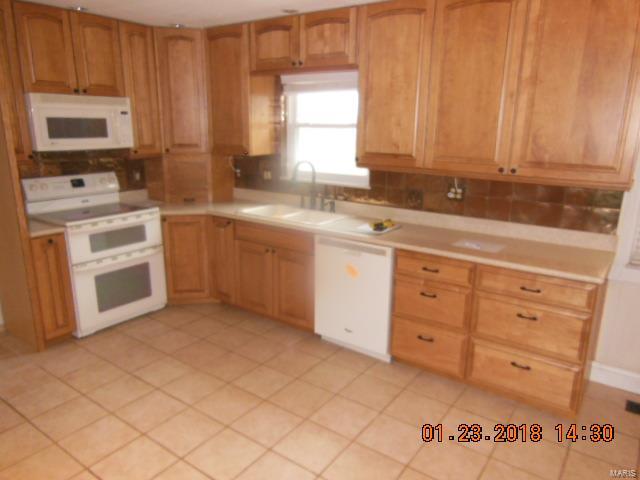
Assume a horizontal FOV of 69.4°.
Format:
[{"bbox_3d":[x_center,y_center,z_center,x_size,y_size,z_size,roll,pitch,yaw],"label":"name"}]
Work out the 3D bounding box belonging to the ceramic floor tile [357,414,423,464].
[{"bbox_3d":[0.396,1.069,2.490,0.306,0.010,0.306,11,17,34],"label":"ceramic floor tile"}]

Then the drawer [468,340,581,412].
[{"bbox_3d":[1.258,0.725,2.801,0.586,0.269,0.420,10,17,32],"label":"drawer"}]

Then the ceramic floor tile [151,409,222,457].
[{"bbox_3d":[-0.729,1.044,2.525,0.307,0.010,0.307,11,17,34],"label":"ceramic floor tile"}]

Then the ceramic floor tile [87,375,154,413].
[{"bbox_3d":[-1.234,0.950,2.875,0.307,0.010,0.307,11,17,34],"label":"ceramic floor tile"}]

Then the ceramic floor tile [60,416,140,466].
[{"bbox_3d":[-1.148,1.045,2.423,0.302,0.012,0.302,11,17,34],"label":"ceramic floor tile"}]

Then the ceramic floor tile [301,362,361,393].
[{"bbox_3d":[0.072,0.914,3.089,0.306,0.010,0.306,11,17,34],"label":"ceramic floor tile"}]

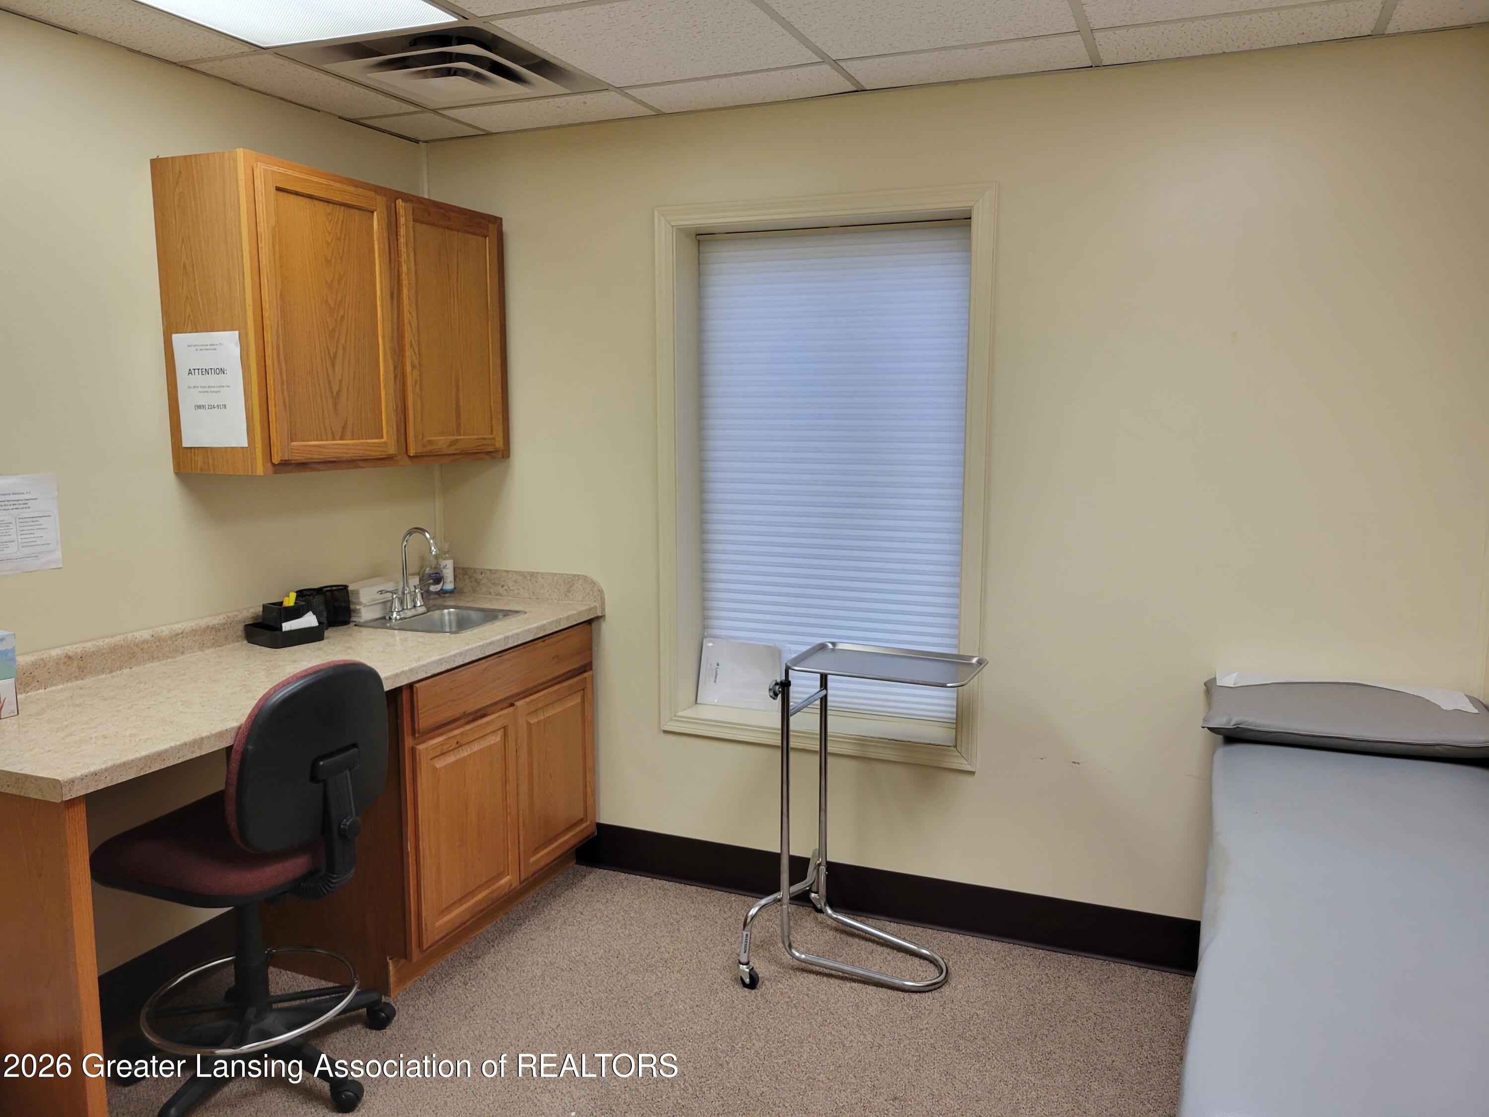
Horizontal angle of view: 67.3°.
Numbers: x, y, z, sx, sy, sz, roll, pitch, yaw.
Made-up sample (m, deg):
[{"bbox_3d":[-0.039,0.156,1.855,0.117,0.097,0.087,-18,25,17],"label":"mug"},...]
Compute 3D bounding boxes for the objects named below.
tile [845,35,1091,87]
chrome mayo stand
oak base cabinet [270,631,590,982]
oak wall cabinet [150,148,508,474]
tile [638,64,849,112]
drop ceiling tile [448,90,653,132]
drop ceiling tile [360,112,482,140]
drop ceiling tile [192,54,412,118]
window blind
[{"bbox_3d":[0.552,-1.238,2.781,0.602,0.018,0.297,3,9,23],"label":"tile"},{"bbox_3d":[0.335,0.691,2.987,0.570,0.845,0.540,3,9,23],"label":"chrome mayo stand"},{"bbox_3d":[-0.937,0.638,3.330,0.614,0.855,0.923,3,9,23],"label":"oak base cabinet"},{"bbox_3d":[-1.097,-0.647,3.169,0.307,0.758,1.018,3,9,23],"label":"oak wall cabinet"},{"bbox_3d":[-0.011,-1.270,3.015,0.602,0.018,0.297,3,9,23],"label":"tile"},{"bbox_3d":[-0.573,-1.302,3.249,0.602,0.018,0.297,3,9,23],"label":"drop ceiling tile"},{"bbox_3d":[-0.981,-1.326,3.418,0.266,0.018,0.297,3,9,23],"label":"drop ceiling tile"},{"bbox_3d":[-1.155,-1.269,3.007,0.266,0.018,0.587,3,9,23],"label":"drop ceiling tile"},{"bbox_3d":[0.256,-0.242,3.370,0.867,1.462,0.045,3,9,23],"label":"window blind"}]

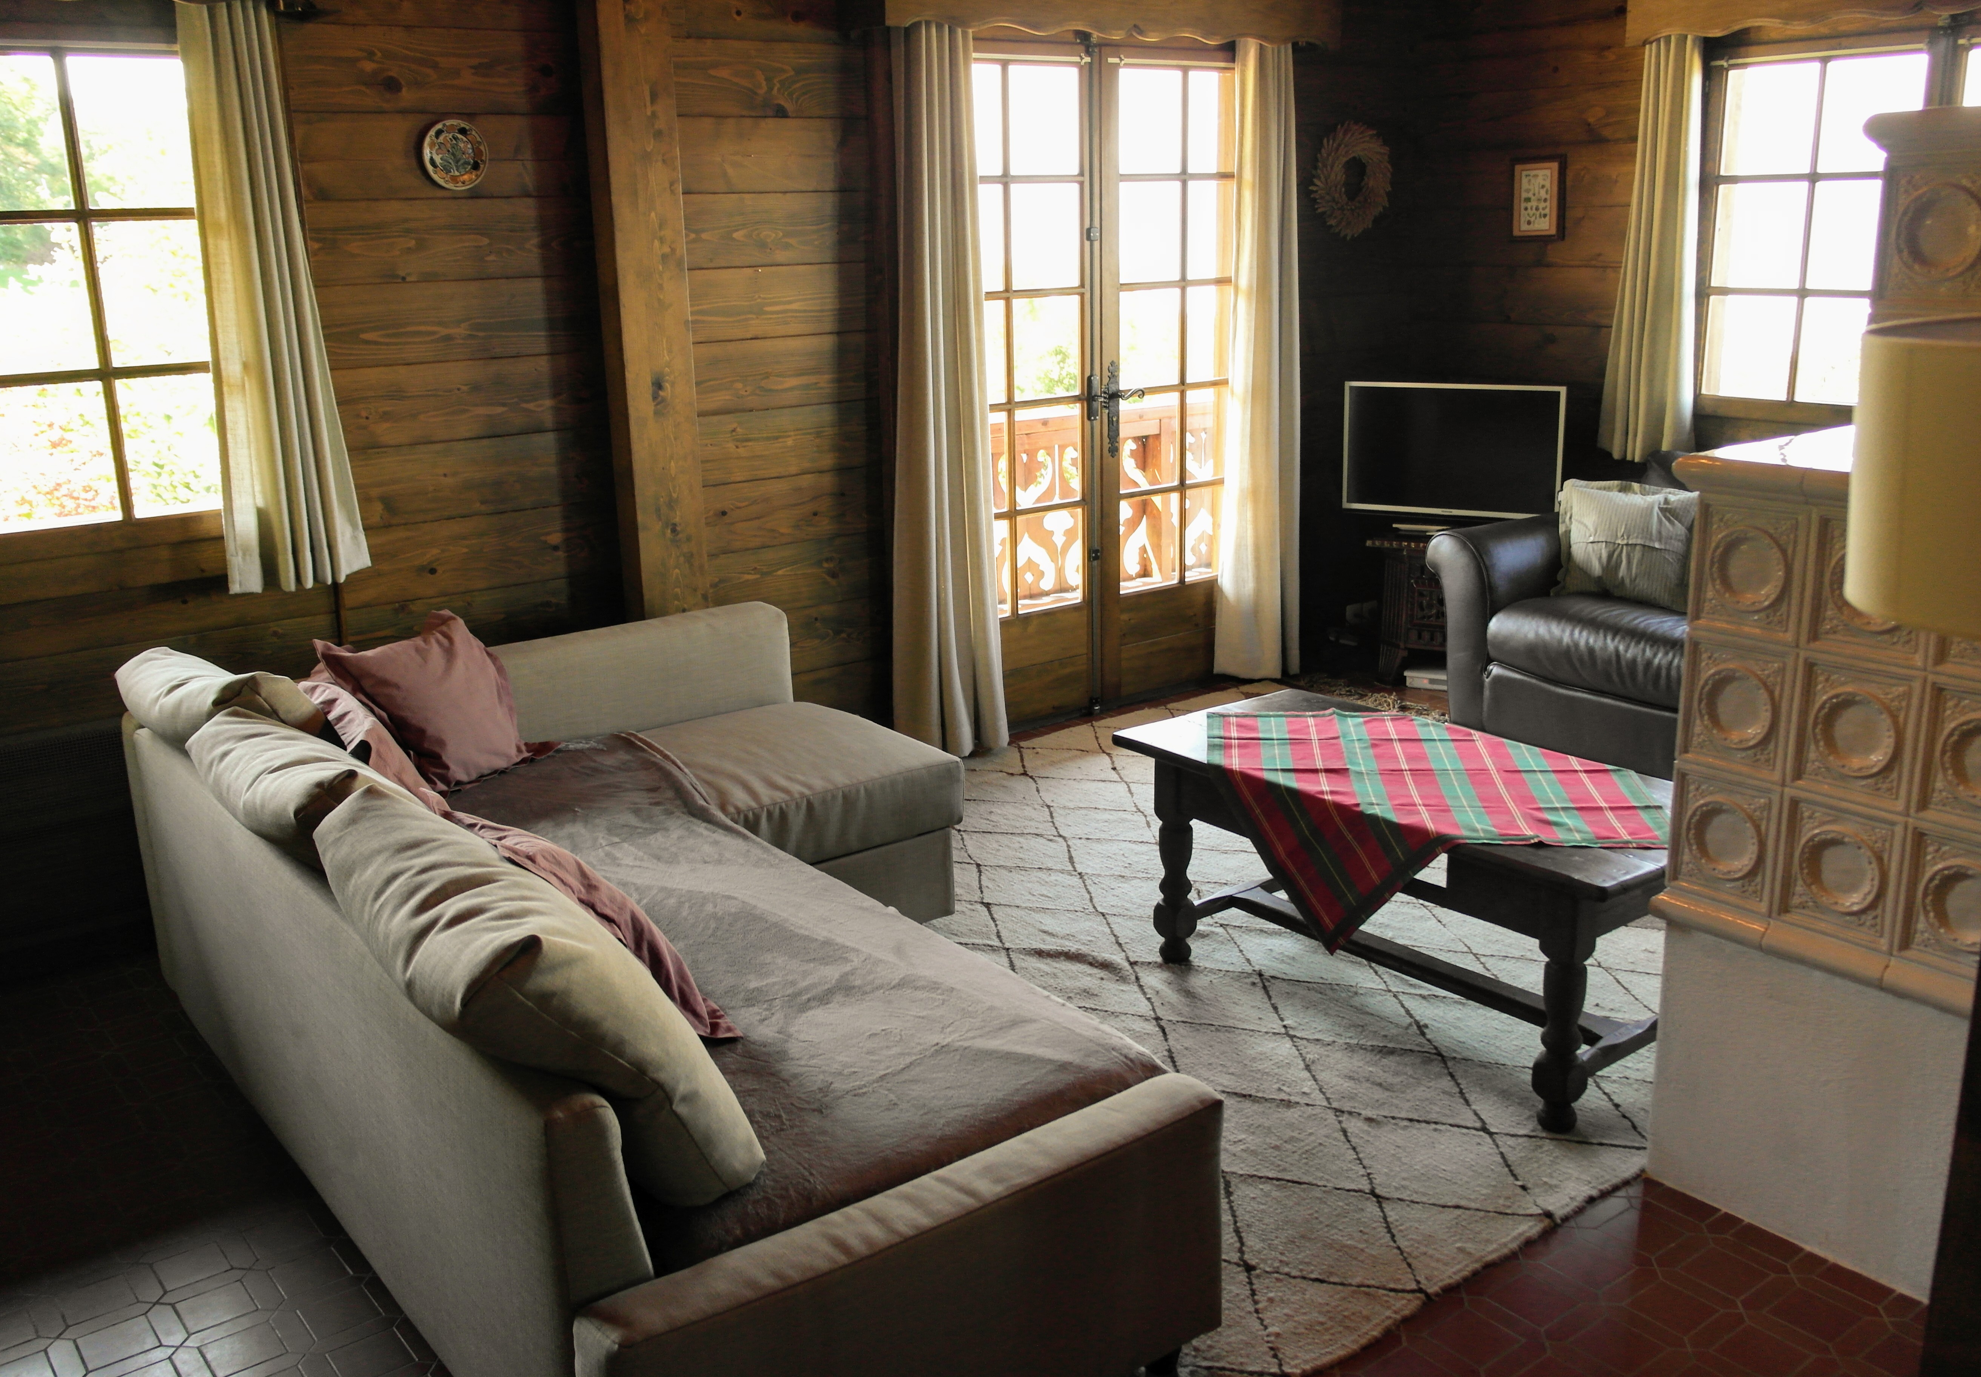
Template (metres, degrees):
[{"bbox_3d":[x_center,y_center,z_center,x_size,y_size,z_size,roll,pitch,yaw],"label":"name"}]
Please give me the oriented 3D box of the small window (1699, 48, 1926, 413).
[{"bbox_3d":[2.483,-1.379,5.257,0.079,1.090,0.674,-12,18,-36],"label":"small window"}]

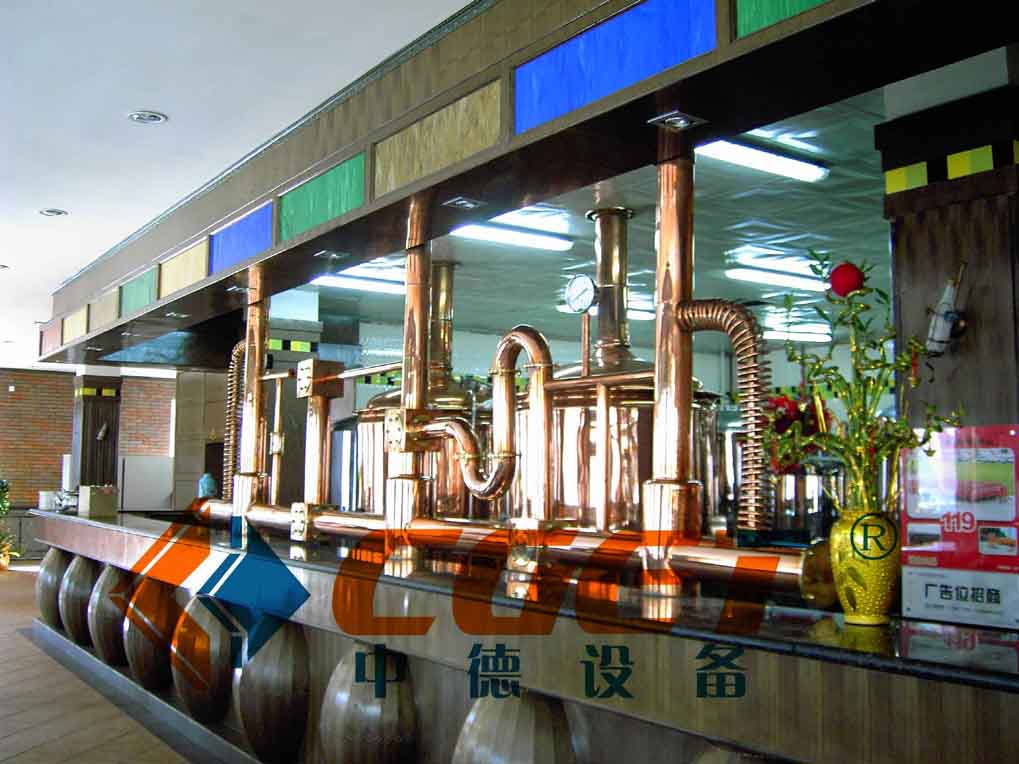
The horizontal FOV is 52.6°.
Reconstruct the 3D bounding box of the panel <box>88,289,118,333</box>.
[{"bbox_3d":[-2.720,-0.476,6.923,0.030,0.206,0.767,4,-6,-36],"label":"panel"}]

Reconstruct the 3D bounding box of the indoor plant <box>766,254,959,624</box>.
[{"bbox_3d":[0.941,0.142,2.747,0.481,0.969,0.410,-1,-5,19],"label":"indoor plant"}]

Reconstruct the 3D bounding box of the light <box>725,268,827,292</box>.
[{"bbox_3d":[2.059,-0.771,7.823,1.220,0.070,0.080,4,-6,-36],"label":"light"}]

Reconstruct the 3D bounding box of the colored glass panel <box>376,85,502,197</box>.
[{"bbox_3d":[-0.251,-0.794,3.453,0.030,0.206,0.801,4,-6,-36],"label":"colored glass panel"}]

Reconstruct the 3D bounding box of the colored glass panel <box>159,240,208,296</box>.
[{"bbox_3d":[-1.758,-0.602,5.563,0.030,0.206,0.793,4,-6,-36],"label":"colored glass panel"}]

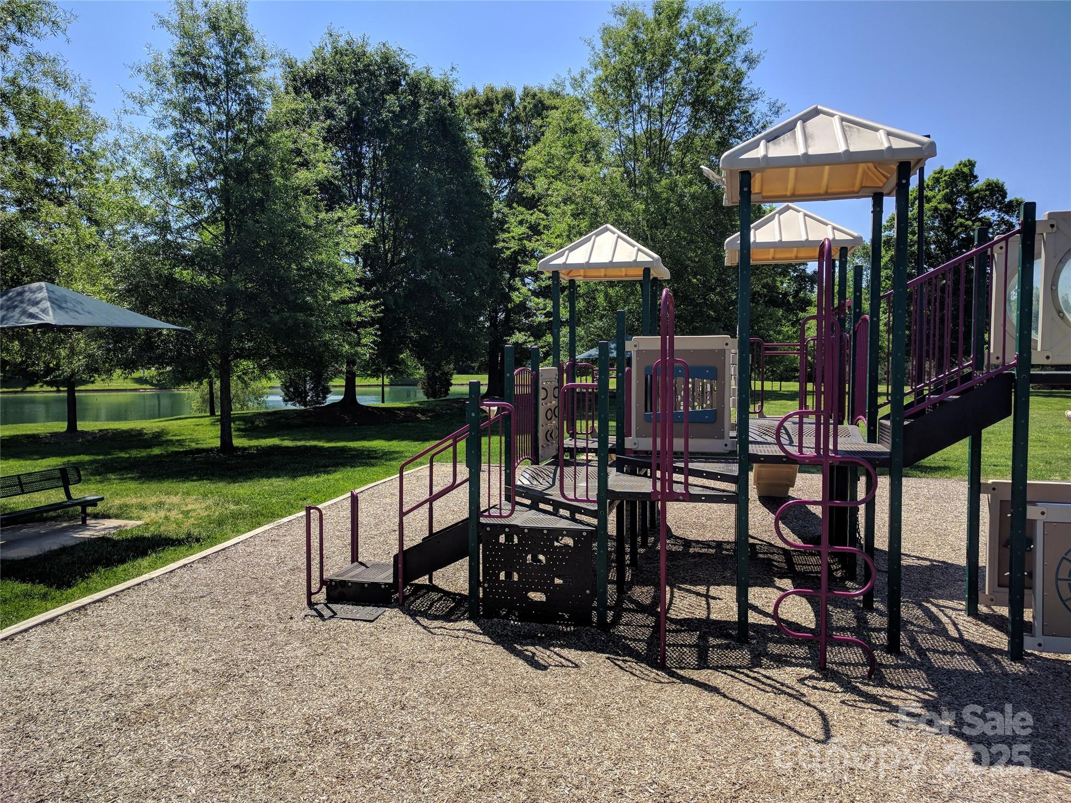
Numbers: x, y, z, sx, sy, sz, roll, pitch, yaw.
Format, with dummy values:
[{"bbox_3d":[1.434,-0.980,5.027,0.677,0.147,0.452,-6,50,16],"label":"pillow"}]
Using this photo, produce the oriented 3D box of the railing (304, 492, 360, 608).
[{"bbox_3d":[-1.791,1.277,7.167,0.089,0.839,0.950,1,2,14],"label":"railing"}]

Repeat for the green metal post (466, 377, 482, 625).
[{"bbox_3d":[-0.489,0.781,6.417,0.074,1.893,0.074,1,2,14],"label":"green metal post"}]

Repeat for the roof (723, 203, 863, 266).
[{"bbox_3d":[2.900,-1.939,9.128,1.396,0.624,1.396,1,2,14],"label":"roof"}]

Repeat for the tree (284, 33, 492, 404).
[{"bbox_3d":[-7.872,-9.728,43.000,11.050,19.860,11.050,0,2,0],"label":"tree"}]

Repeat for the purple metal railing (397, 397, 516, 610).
[{"bbox_3d":[-0.562,0.847,6.917,1.069,1.723,0.973,1,2,14],"label":"purple metal railing"}]

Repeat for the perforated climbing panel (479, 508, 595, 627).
[{"bbox_3d":[0.132,1.337,6.747,0.950,0.757,0.965,1,2,14],"label":"perforated climbing panel"}]

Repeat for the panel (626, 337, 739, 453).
[{"bbox_3d":[1.279,-0.058,7.003,0.965,1.005,0.067,1,2,14],"label":"panel"}]

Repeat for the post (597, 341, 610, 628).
[{"bbox_3d":[0.518,0.640,6.154,0.074,2.198,0.074,1,2,14],"label":"post"}]

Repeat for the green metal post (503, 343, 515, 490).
[{"bbox_3d":[-0.232,0.590,7.418,0.074,2.198,0.074,1,2,14],"label":"green metal post"}]

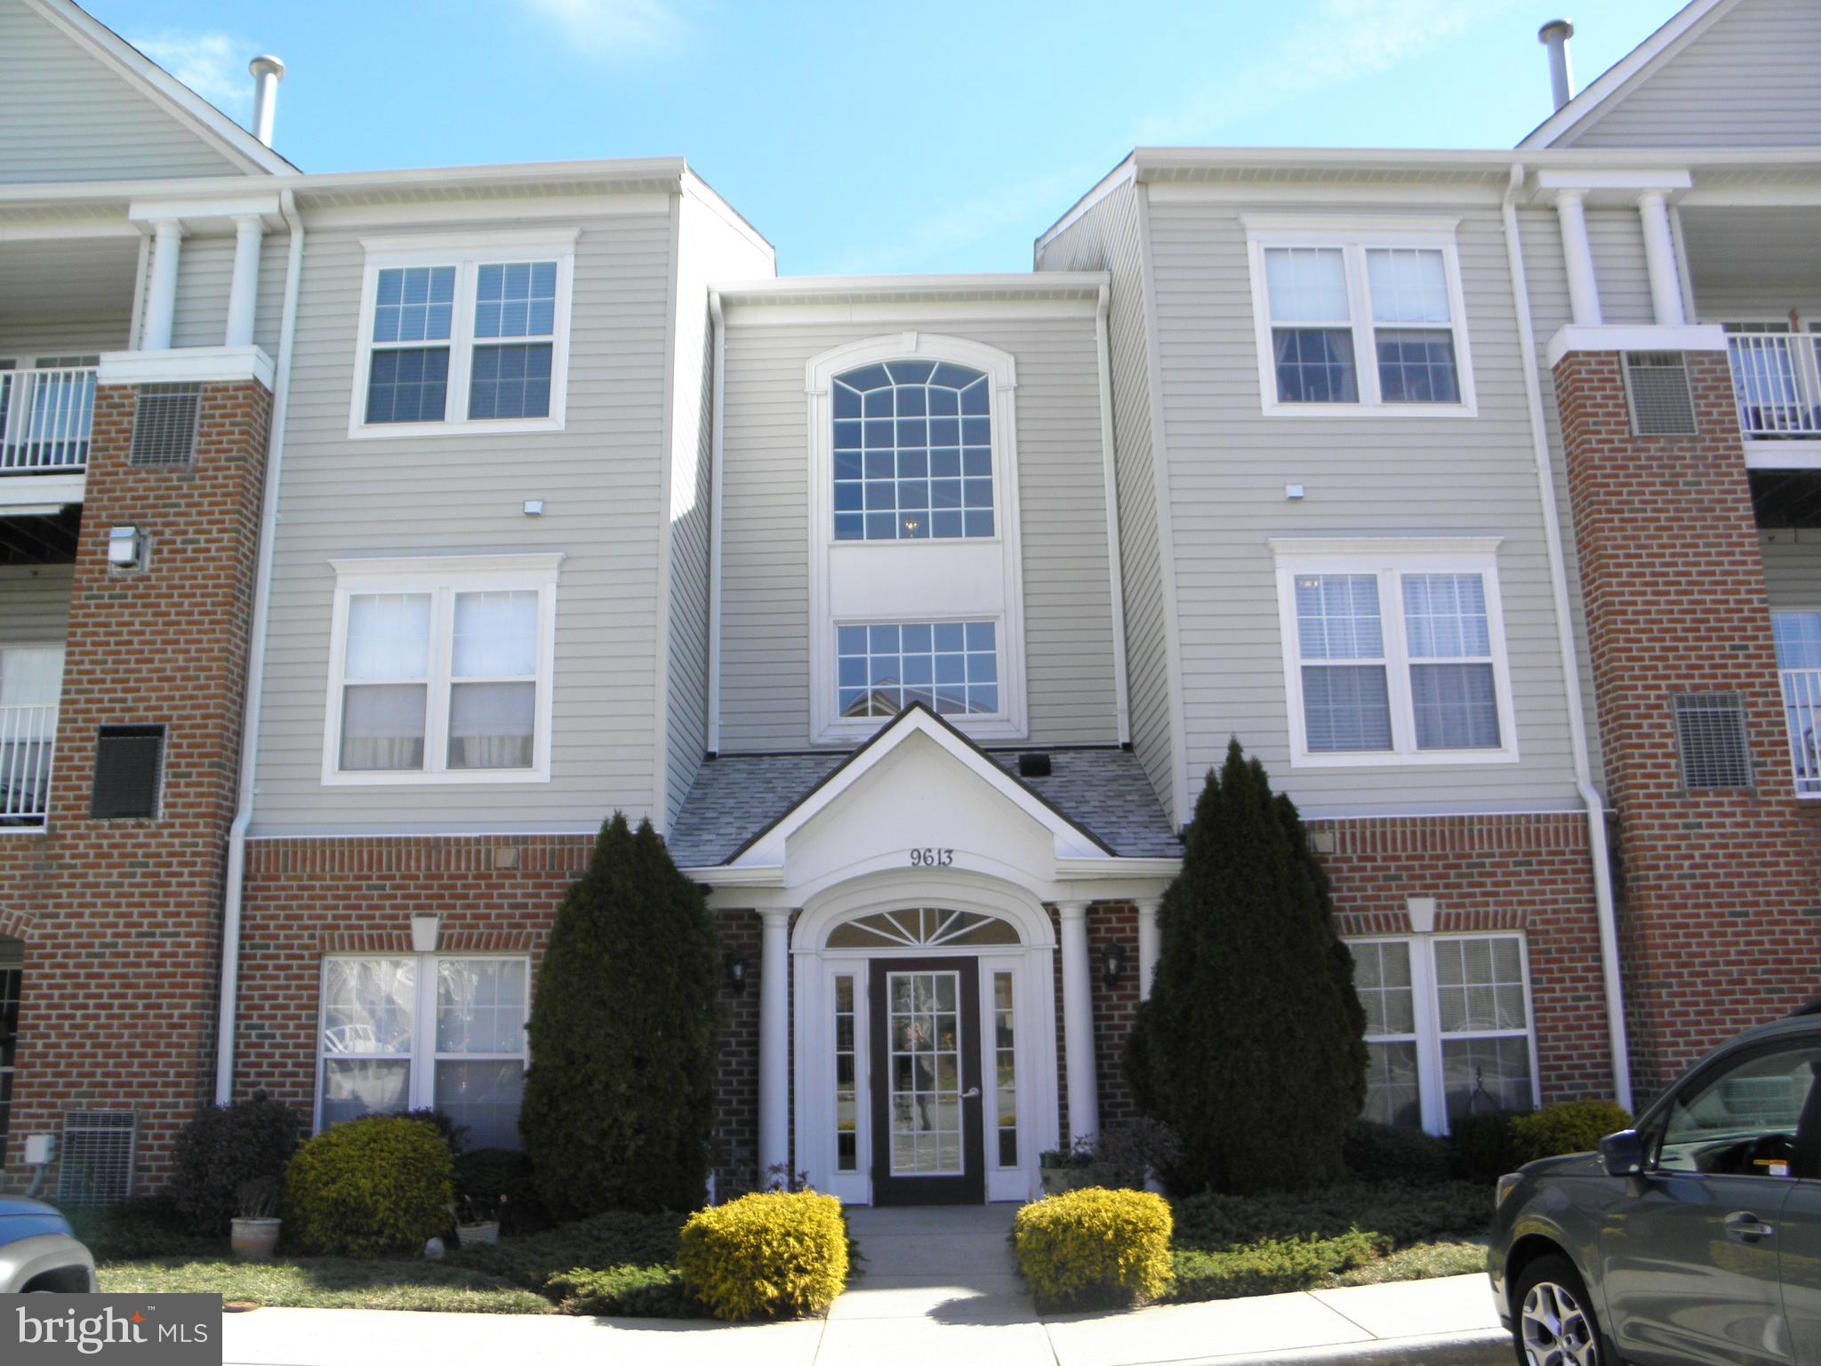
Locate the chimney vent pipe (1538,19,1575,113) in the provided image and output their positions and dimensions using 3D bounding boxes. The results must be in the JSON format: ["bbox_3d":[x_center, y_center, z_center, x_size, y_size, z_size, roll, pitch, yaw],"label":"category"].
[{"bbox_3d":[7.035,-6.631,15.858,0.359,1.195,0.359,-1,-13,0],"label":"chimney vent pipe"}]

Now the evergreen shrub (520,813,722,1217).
[{"bbox_3d":[-2.240,2.511,11.381,1.514,3.048,1.454,-1,-13,0],"label":"evergreen shrub"}]

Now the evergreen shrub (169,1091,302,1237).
[{"bbox_3d":[-5.056,3.606,11.025,0.996,0.906,0.896,-1,-13,0],"label":"evergreen shrub"}]

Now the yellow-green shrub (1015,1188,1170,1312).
[{"bbox_3d":[1.088,3.321,8.776,0.970,0.660,0.920,-1,-13,0],"label":"yellow-green shrub"}]

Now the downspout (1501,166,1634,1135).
[{"bbox_3d":[5.756,-0.405,12.875,0.120,8.984,0.458,-1,-13,0],"label":"downspout"}]

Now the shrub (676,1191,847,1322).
[{"bbox_3d":[-0.887,3.360,8.775,1.030,0.680,0.950,-1,-13,0],"label":"shrub"}]

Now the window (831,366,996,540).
[{"bbox_3d":[0.024,-2.500,15.850,1.703,2.052,0.120,-1,-13,0],"label":"window"}]

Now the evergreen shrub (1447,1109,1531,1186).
[{"bbox_3d":[4.324,3.493,10.877,0.780,0.700,0.750,-1,-13,0],"label":"evergreen shrub"}]

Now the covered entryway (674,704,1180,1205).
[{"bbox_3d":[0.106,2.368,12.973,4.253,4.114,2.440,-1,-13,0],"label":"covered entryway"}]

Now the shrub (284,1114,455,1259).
[{"bbox_3d":[-3.920,3.587,10.634,1.280,0.950,1.150,-1,-13,0],"label":"shrub"}]

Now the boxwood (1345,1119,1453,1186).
[{"bbox_3d":[3.839,3.658,11.419,0.817,0.548,0.797,-1,-13,0],"label":"boxwood"}]

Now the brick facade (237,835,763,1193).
[{"bbox_3d":[-3.365,2.765,12.020,4.330,3.060,0.480,-1,-13,0],"label":"brick facade"}]

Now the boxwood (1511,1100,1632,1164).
[{"bbox_3d":[4.831,3.399,10.691,1.000,0.760,0.920,-1,-13,0],"label":"boxwood"}]

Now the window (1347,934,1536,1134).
[{"bbox_3d":[4.256,2.896,12.090,1.740,1.670,0.120,-1,-13,0],"label":"window"}]

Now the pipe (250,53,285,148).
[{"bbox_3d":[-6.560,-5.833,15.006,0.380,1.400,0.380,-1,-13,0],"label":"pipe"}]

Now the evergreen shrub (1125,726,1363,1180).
[{"bbox_3d":[2.580,2.167,11.383,1.863,3.526,1.743,-1,-13,0],"label":"evergreen shrub"}]

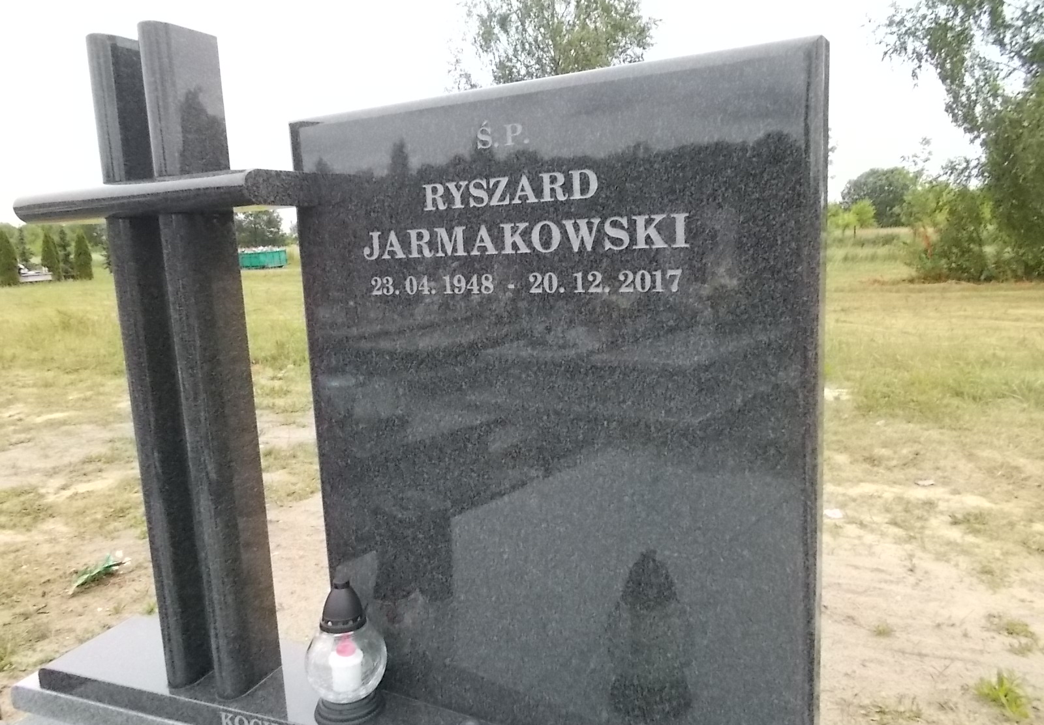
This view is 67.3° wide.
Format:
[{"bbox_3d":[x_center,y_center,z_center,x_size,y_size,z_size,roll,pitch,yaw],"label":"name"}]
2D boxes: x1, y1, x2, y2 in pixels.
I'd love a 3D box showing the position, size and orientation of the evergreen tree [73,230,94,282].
[{"bbox_3d":[-25.159,-6.132,45.000,1.070,2.830,1.070,-7,10,-28],"label":"evergreen tree"}]

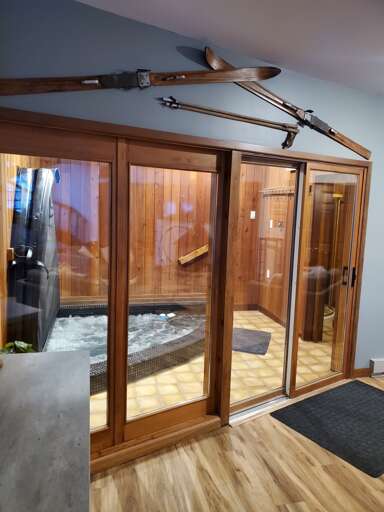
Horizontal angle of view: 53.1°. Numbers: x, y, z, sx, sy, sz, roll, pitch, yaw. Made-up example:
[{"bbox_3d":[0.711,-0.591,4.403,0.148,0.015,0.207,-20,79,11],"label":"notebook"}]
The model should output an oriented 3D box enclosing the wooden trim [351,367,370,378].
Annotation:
[{"bbox_3d":[1.671,1.162,3.810,0.205,0.088,0.020,0,7,-11],"label":"wooden trim"}]

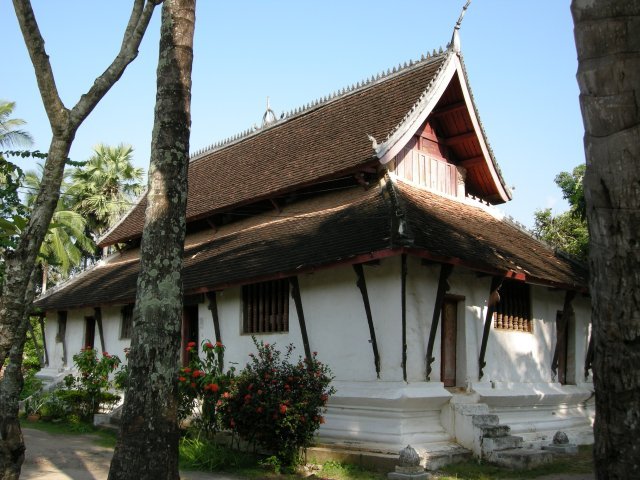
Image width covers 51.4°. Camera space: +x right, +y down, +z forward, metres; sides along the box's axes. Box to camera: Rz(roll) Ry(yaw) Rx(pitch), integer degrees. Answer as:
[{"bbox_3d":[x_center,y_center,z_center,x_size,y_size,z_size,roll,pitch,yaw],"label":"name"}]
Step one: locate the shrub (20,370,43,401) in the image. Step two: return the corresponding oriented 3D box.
[{"bbox_3d":[-11.489,5.834,26.416,1.100,1.335,1.000,6,-12,-22],"label":"shrub"}]

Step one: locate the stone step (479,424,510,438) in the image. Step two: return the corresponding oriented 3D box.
[{"bbox_3d":[3.326,3.721,12.979,0.913,0.189,0.315,11,-15,-40],"label":"stone step"}]

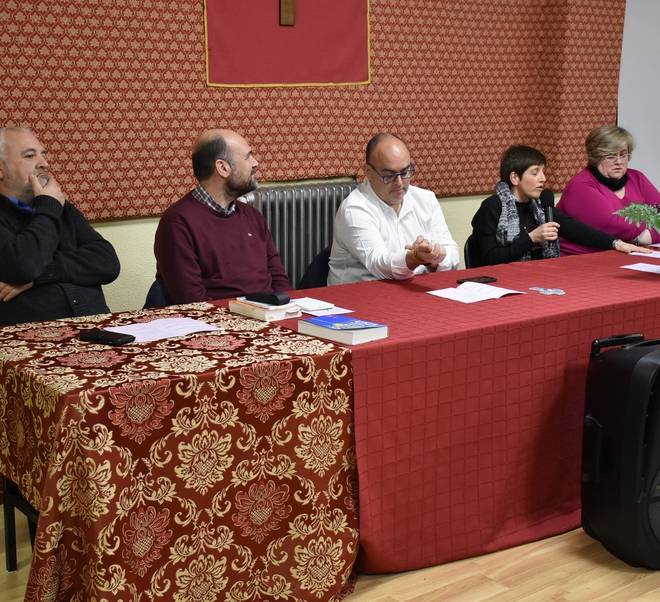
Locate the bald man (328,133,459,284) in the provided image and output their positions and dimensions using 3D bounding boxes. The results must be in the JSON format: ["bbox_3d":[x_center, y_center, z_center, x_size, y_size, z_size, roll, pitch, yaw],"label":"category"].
[{"bbox_3d":[0.279,0.010,3.885,0.560,1.300,0.750,-4,13,-22],"label":"bald man"}]

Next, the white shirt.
[{"bbox_3d":[0.242,-0.174,3.957,0.550,0.630,0.520,-4,13,-22],"label":"white shirt"}]

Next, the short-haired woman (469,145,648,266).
[{"bbox_3d":[1.006,-0.044,4.341,0.780,1.230,0.700,-3,13,-18],"label":"short-haired woman"}]

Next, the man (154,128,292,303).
[{"bbox_3d":[-0.297,0.070,3.522,0.540,1.320,0.750,-7,14,-32],"label":"man"}]

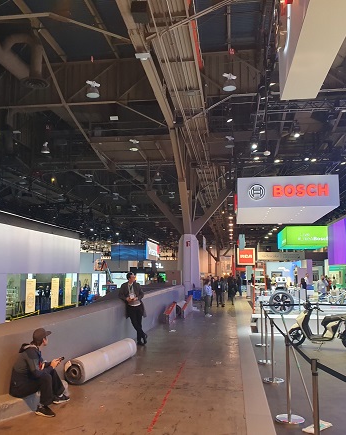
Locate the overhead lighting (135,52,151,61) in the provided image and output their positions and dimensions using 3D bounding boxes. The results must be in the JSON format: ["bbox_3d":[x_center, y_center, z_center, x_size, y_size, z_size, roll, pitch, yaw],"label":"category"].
[{"bbox_3d":[-0.946,-5.161,13.965,0.500,0.220,0.300,-1,-7,8],"label":"overhead lighting"}]

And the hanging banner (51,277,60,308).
[{"bbox_3d":[-8.490,5.506,31.556,0.080,2.200,1.150,-1,-7,11],"label":"hanging banner"}]

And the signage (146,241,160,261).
[{"bbox_3d":[-2.836,4.582,59.401,0.400,2.400,8.800,-1,-7,11],"label":"signage"}]

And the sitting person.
[{"bbox_3d":[-1.750,1.956,5.647,0.750,1.040,0.560,-1,-7,6],"label":"sitting person"}]

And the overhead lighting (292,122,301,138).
[{"bbox_3d":[5.812,-4.094,20.500,0.420,0.680,0.420,-1,-7,8],"label":"overhead lighting"}]

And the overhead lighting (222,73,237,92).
[{"bbox_3d":[2.155,-5.189,16.652,0.520,0.620,0.520,-1,-7,8],"label":"overhead lighting"}]

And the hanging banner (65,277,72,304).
[{"bbox_3d":[-8.141,5.824,34.161,0.080,2.050,1.300,-1,-7,8],"label":"hanging banner"}]

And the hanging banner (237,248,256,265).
[{"bbox_3d":[8.629,4.601,51.000,2.110,1.990,0.250,-1,-7,8],"label":"hanging banner"}]

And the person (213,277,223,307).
[{"bbox_3d":[2.459,3.902,23.293,0.550,1.690,0.400,-1,-7,6],"label":"person"}]

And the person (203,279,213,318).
[{"bbox_3d":[1.453,3.256,18.032,0.380,1.620,0.460,-5,-9,37],"label":"person"}]

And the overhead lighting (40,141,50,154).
[{"bbox_3d":[-8.500,-4.668,29.194,0.580,0.680,0.580,-1,-7,8],"label":"overhead lighting"}]

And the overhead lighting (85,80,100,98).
[{"bbox_3d":[-3.161,-5.099,17.354,0.520,0.620,0.520,-1,-7,8],"label":"overhead lighting"}]

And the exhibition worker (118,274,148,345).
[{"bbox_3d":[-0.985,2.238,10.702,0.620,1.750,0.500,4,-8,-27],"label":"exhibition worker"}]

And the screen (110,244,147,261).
[{"bbox_3d":[-5.479,4.376,54.000,4.280,1.980,0.300,-1,-7,8],"label":"screen"}]

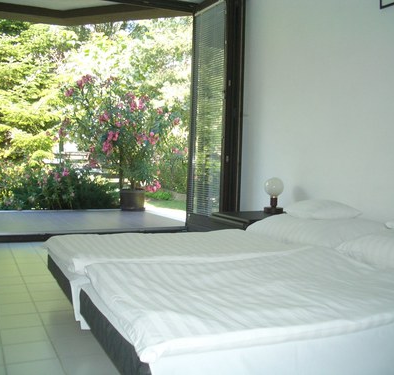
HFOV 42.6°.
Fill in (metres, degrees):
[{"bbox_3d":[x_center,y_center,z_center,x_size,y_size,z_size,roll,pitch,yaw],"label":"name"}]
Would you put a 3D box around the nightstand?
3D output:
[{"bbox_3d":[0.482,0.395,3.829,0.600,0.350,0.440,0,4,-25],"label":"nightstand"}]

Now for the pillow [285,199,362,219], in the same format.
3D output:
[{"bbox_3d":[0.859,0.140,3.540,0.340,0.110,0.460,0,4,-25],"label":"pillow"}]

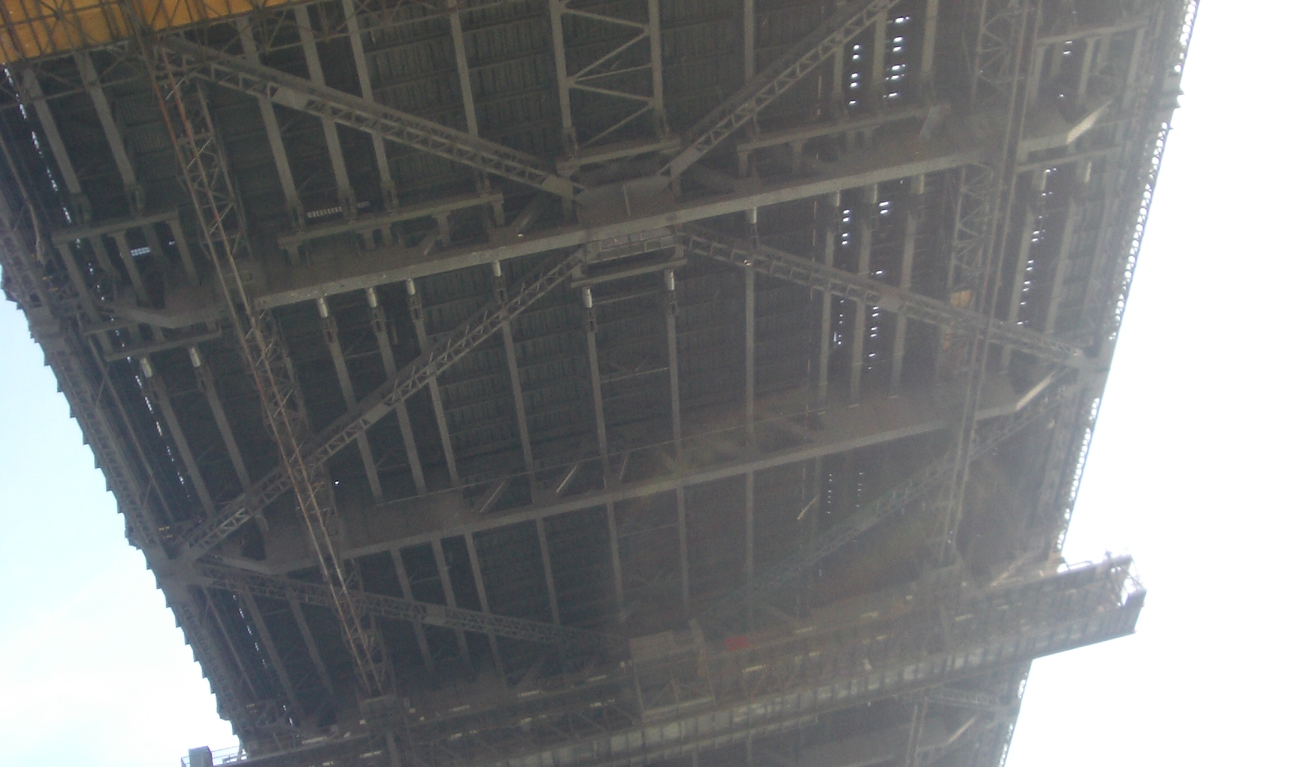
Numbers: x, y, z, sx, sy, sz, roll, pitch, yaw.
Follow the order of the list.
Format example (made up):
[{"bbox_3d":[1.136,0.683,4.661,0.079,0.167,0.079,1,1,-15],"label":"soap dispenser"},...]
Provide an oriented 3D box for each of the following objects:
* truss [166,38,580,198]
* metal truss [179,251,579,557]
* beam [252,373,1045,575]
[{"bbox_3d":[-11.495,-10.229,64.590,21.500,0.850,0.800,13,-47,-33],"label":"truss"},{"bbox_3d":[-12.368,1.389,78.436,25.610,0.850,0.800,-35,-42,22],"label":"metal truss"},{"bbox_3d":[0.145,3.915,85.643,40.500,3.100,0.900,-12,-38,-6],"label":"beam"}]

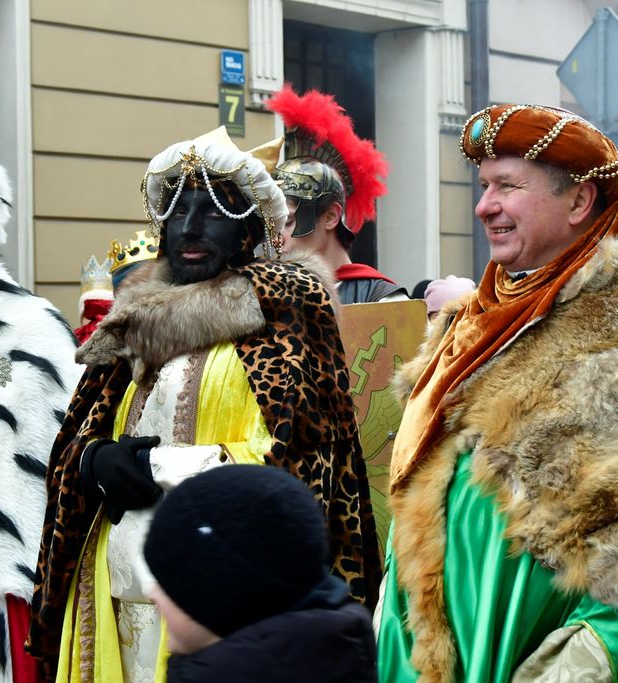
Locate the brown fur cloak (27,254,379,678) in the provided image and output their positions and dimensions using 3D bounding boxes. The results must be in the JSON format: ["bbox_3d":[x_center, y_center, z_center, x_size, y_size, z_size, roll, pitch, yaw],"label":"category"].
[{"bbox_3d":[-0.205,0.300,3.400,0.620,0.940,0.430,0,1,32],"label":"brown fur cloak"}]

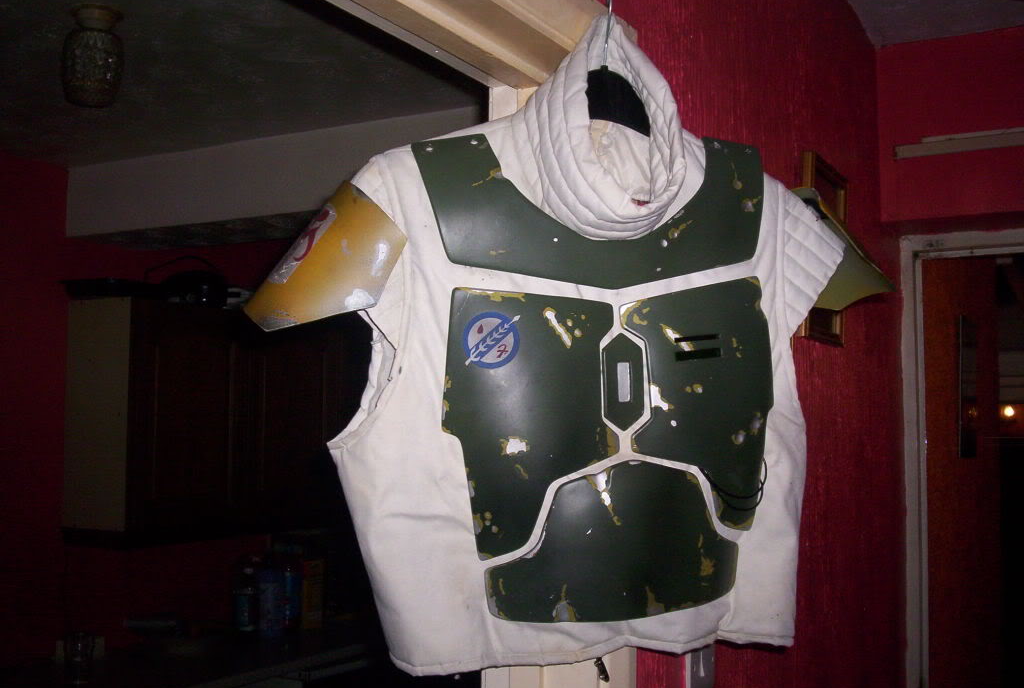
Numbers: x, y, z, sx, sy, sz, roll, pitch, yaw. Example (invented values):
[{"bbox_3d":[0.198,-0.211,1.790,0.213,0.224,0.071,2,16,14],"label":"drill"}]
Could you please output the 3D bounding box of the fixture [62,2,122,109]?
[{"bbox_3d":[-0.798,-0.546,2.080,0.116,0.168,0.116,2,-4,-21],"label":"fixture"}]

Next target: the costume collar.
[{"bbox_3d":[0.083,-0.202,0.995,0.160,0.210,0.150,1,-4,0],"label":"costume collar"}]

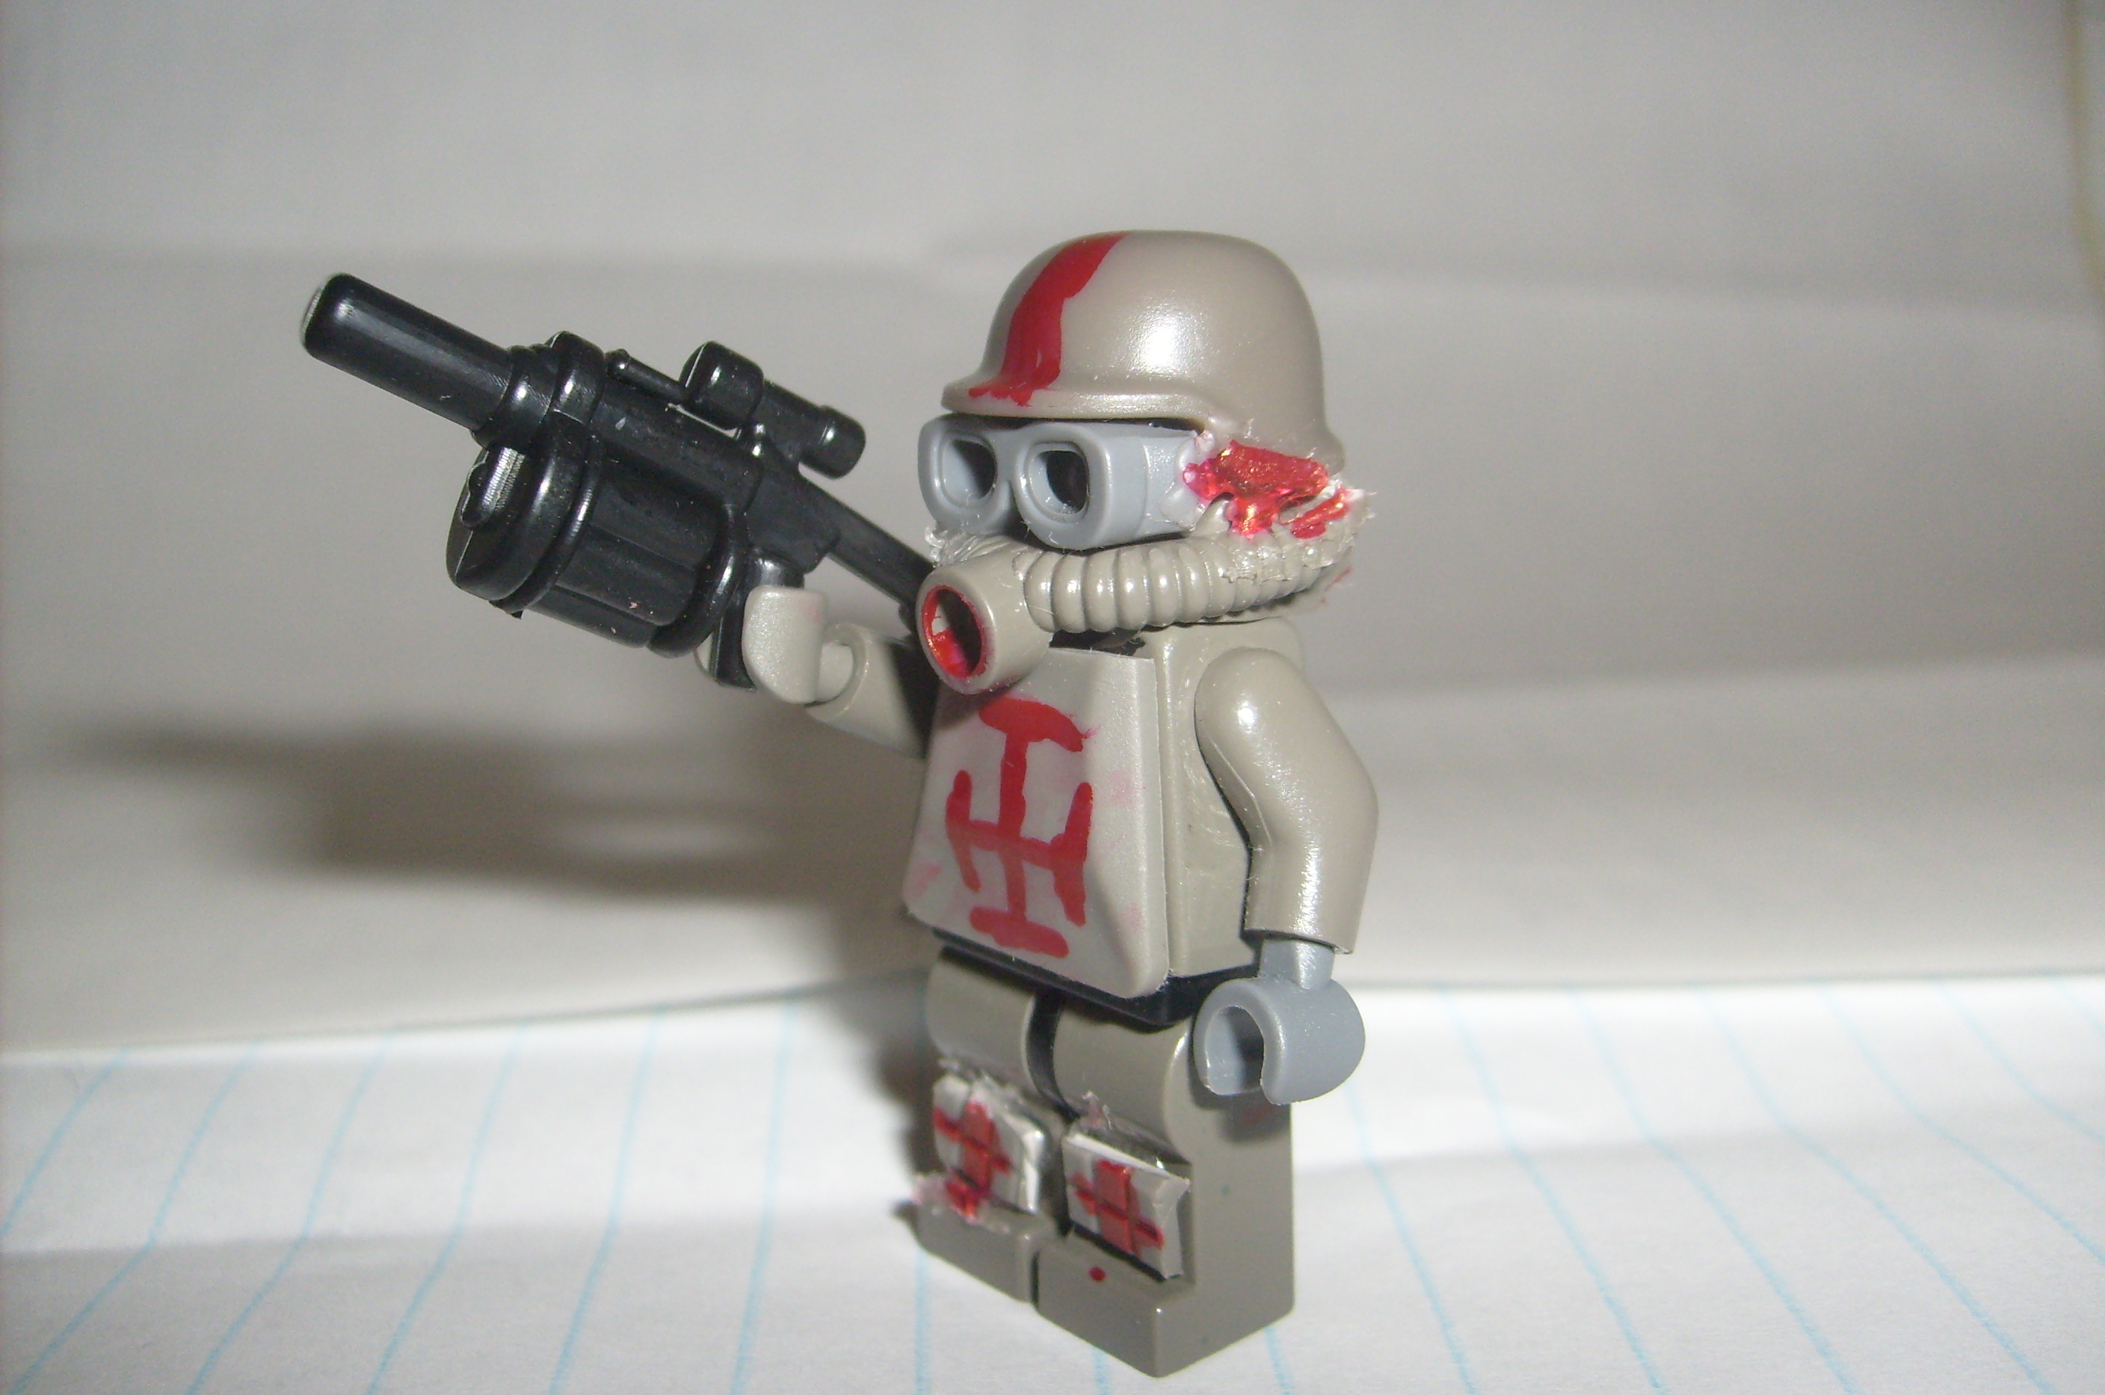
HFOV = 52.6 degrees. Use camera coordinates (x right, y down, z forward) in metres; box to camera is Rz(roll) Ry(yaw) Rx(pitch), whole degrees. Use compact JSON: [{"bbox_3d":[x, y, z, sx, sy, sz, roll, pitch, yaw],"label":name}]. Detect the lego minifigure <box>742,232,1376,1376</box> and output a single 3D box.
[{"bbox_3d":[0.000,0.004,0.086,0.022,0.044,0.024,-9,15,-40],"label":"lego minifigure"}]

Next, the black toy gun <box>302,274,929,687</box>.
[{"bbox_3d":[-0.014,-0.007,0.083,0.032,0.013,0.006,23,-6,-41],"label":"black toy gun"}]

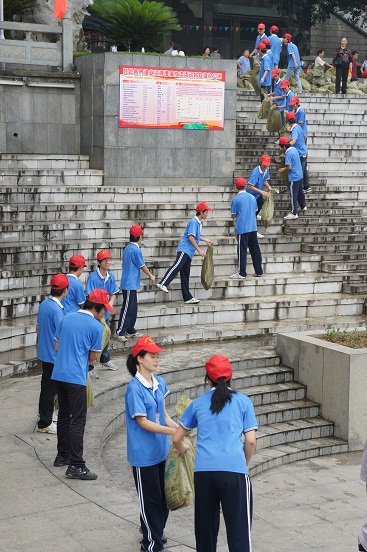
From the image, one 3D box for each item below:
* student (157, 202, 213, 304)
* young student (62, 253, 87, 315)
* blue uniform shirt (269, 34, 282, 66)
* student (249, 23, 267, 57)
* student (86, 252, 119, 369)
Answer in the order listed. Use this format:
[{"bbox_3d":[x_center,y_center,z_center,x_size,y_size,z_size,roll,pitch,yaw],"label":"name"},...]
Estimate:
[{"bbox_3d":[0.016,-0.372,18.600,0.900,1.641,0.500,0,6,-12],"label":"student"},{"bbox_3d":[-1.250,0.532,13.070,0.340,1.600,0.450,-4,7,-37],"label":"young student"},{"bbox_3d":[2.434,-5.973,30.400,0.450,0.821,0.300,-1,7,-21],"label":"blue uniform shirt"},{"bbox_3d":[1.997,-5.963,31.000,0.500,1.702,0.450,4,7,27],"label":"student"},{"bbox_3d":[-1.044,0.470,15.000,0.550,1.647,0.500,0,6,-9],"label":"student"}]

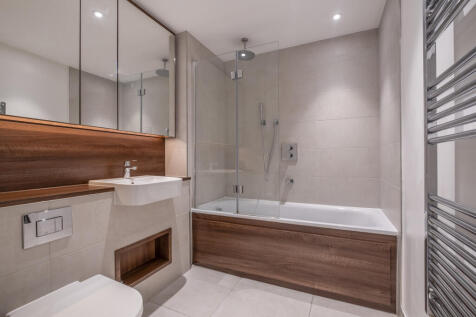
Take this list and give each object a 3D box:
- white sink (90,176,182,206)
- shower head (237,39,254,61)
[{"bbox_3d":[-0.790,0.246,1.610,0.470,0.147,0.530,0,0,25],"label":"white sink"},{"bbox_3d":[0.078,-1.185,2.120,0.200,0.180,0.200,0,0,0],"label":"shower head"}]

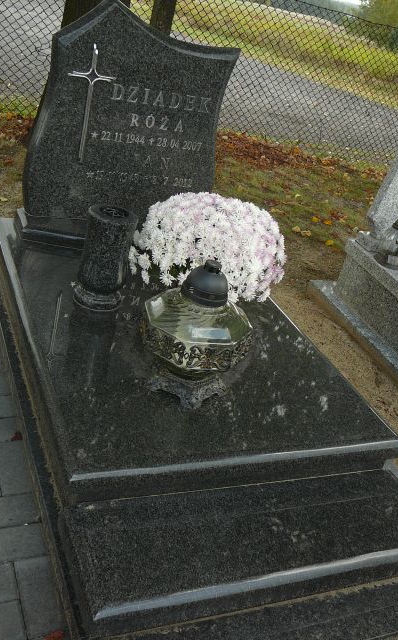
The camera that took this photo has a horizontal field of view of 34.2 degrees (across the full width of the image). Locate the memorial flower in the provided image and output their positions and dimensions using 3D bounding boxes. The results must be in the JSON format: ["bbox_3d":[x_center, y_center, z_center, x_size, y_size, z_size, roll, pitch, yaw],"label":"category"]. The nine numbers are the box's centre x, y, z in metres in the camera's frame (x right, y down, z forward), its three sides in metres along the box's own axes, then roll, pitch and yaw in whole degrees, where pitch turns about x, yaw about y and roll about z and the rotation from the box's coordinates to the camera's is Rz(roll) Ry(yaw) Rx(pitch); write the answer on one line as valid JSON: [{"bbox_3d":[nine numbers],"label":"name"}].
[{"bbox_3d":[0.036,-0.208,2.079,0.490,0.390,0.490,-1,32,-25],"label":"memorial flower"}]

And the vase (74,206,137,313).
[{"bbox_3d":[-0.292,-0.191,2.008,0.154,0.296,0.154,-1,32,-25],"label":"vase"}]

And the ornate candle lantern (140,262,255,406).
[{"bbox_3d":[-0.005,0.021,1.670,0.268,0.382,0.268,3,31,-18],"label":"ornate candle lantern"}]

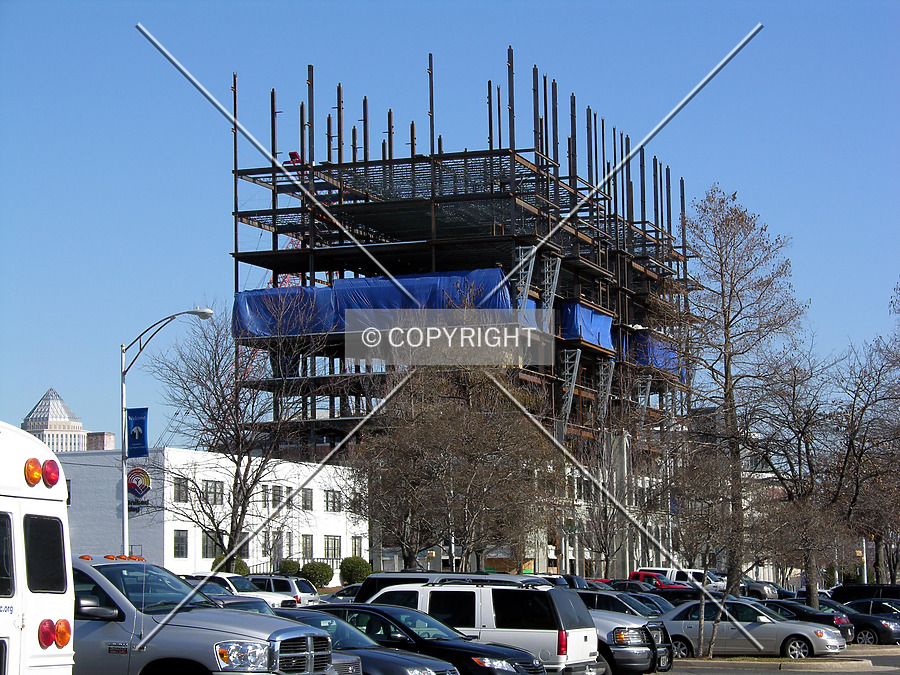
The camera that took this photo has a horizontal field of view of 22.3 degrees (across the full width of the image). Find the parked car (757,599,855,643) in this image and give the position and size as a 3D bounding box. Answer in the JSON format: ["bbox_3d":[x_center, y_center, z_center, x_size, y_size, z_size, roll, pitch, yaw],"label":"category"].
[{"bbox_3d":[7.826,7.315,58.056,4.750,1.420,1.800,-3,-6,18],"label":"parked car"}]

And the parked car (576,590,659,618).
[{"bbox_3d":[4.053,7.584,60.913,4.850,1.650,1.870,-3,-6,19],"label":"parked car"}]

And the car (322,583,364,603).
[{"bbox_3d":[-3.233,10.426,89.923,4.600,1.460,1.780,-3,-6,19],"label":"car"}]

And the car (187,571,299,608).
[{"bbox_3d":[-7.097,8.088,69.870,4.900,1.800,1.850,-3,-6,20],"label":"car"}]

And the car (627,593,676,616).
[{"bbox_3d":[5.161,7.831,63.421,4.750,1.500,1.800,-3,-6,19],"label":"car"}]

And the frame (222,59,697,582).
[{"bbox_3d":[5.471,2.239,270.214,33.269,53.586,83.430,-3,-6,18],"label":"frame"}]

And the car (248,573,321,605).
[{"bbox_3d":[-6.878,8.918,77.406,4.650,1.770,1.820,-3,-6,19],"label":"car"}]

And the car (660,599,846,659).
[{"bbox_3d":[6.719,6.808,53.065,4.870,1.450,1.820,-3,-6,18],"label":"car"}]

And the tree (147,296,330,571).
[{"bbox_3d":[-10.726,5.635,116.076,9.300,15.548,9.300,-1,-6,0],"label":"tree"}]

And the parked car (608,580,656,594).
[{"bbox_3d":[7.779,11.248,98.924,4.600,1.440,1.770,-3,-6,19],"label":"parked car"}]

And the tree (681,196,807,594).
[{"bbox_3d":[10.239,2.310,80.187,4.800,15.536,4.800,-1,-6,0],"label":"tree"}]

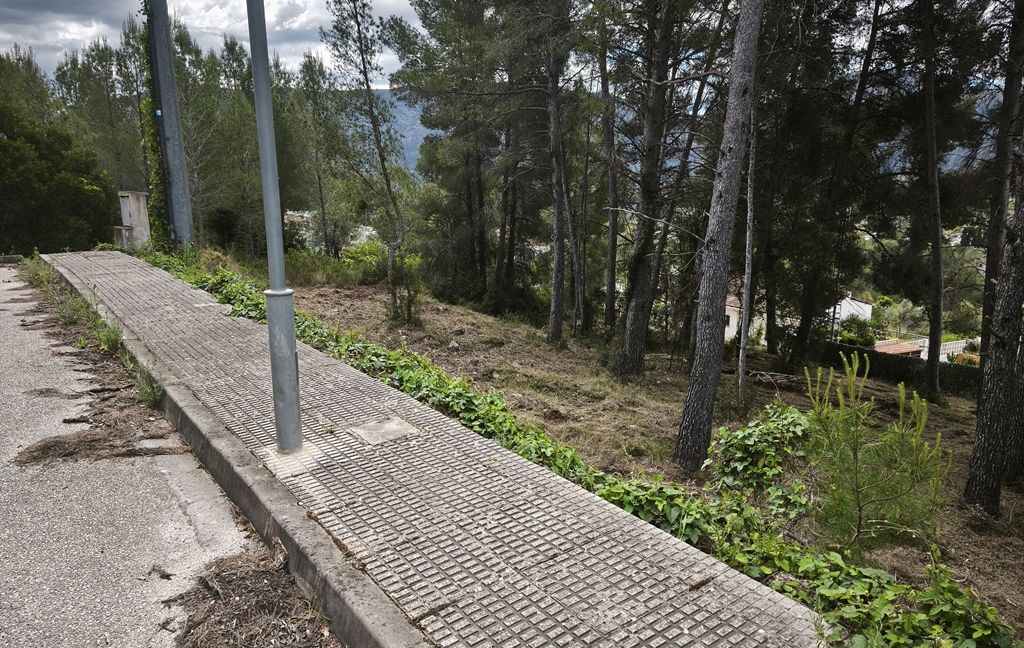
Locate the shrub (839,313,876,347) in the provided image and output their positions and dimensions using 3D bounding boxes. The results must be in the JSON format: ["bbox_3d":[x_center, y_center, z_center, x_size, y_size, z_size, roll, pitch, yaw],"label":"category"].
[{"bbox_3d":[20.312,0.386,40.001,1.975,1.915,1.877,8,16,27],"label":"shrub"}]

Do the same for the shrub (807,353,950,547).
[{"bbox_3d":[1.752,0.613,3.253,0.582,0.974,0.547,9,17,29],"label":"shrub"}]

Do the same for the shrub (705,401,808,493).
[{"bbox_3d":[1.420,0.715,3.951,0.562,0.569,0.506,6,15,21],"label":"shrub"}]

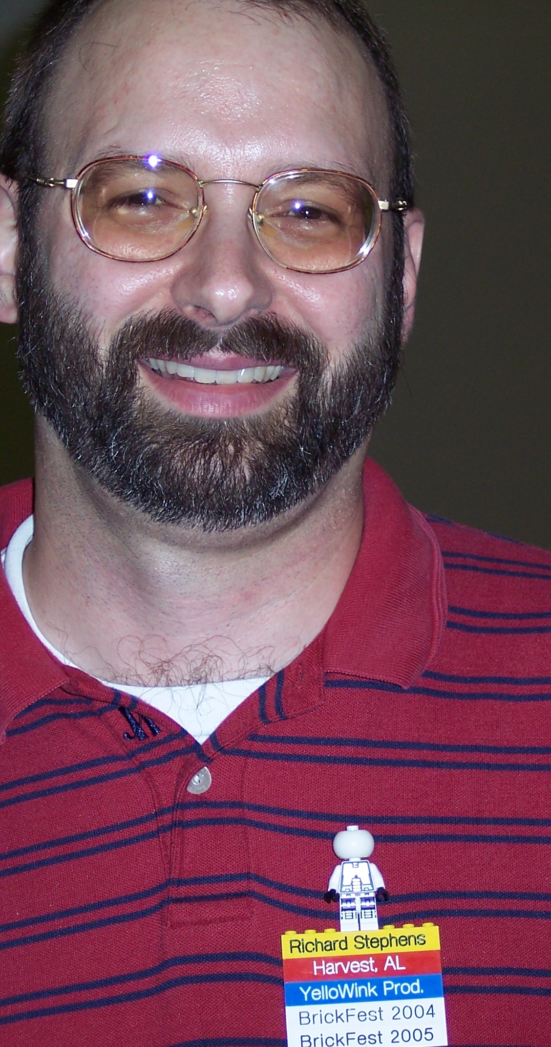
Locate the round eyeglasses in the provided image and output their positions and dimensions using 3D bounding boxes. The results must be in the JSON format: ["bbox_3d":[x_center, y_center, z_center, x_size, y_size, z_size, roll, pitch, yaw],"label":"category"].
[{"bbox_3d":[-0.025,-0.134,1.337,0.153,0.045,0.140,3,7,-6],"label":"round eyeglasses"}]

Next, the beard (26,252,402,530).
[{"bbox_3d":[-0.027,-0.056,1.313,0.163,0.112,0.110,3,7,-6],"label":"beard"}]

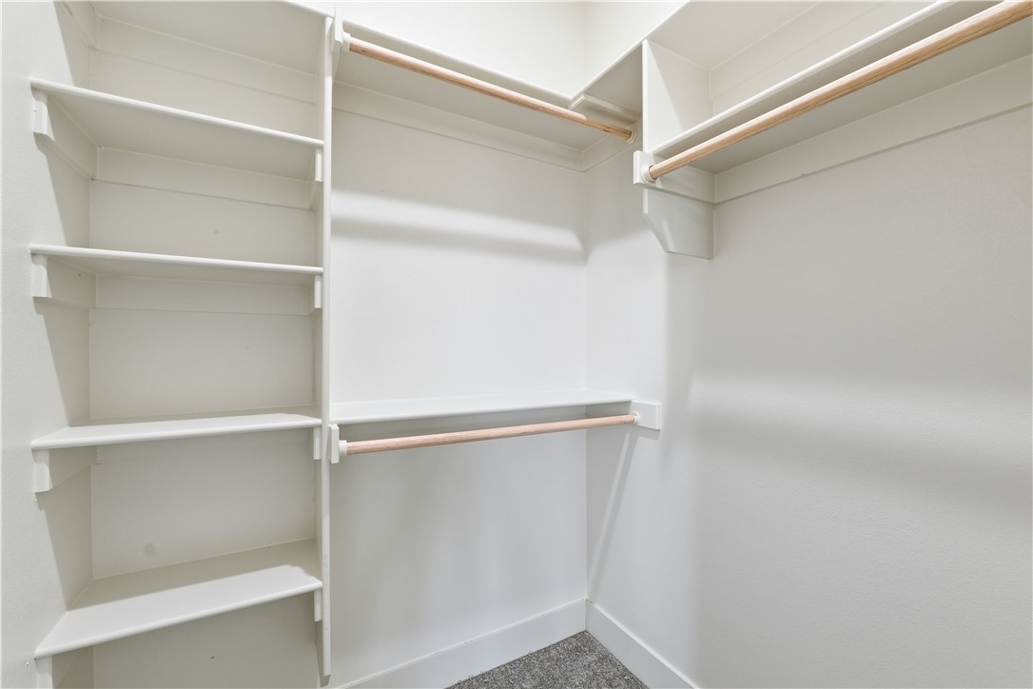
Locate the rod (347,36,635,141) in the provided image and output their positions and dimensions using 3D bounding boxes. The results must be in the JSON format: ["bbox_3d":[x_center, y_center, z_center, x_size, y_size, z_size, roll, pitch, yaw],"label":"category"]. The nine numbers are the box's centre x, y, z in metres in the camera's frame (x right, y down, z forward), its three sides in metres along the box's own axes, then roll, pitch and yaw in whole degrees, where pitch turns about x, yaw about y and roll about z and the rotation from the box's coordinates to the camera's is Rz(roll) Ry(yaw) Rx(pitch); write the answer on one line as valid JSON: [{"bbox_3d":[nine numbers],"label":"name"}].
[{"bbox_3d":[0.001,-0.772,1.256,1.006,0.034,0.034,0,-1,-28],"label":"rod"}]

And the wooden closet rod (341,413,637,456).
[{"bbox_3d":[0.003,0.268,1.241,1.006,0.034,0.034,0,-1,-28],"label":"wooden closet rod"}]

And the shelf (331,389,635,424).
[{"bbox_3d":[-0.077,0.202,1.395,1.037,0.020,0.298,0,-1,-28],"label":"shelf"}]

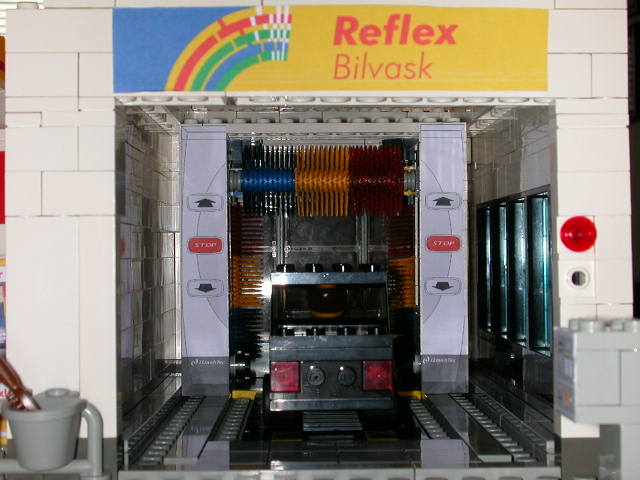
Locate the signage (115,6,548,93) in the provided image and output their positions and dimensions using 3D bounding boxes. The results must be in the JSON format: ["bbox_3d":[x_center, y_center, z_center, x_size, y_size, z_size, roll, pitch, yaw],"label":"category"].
[{"bbox_3d":[0.003,-0.041,0.257,0.095,0.018,0.002,0,-1,-1],"label":"signage"}]

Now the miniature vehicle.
[{"bbox_3d":[0.003,0.029,0.343,0.034,0.042,0.080,0,-1,-1],"label":"miniature vehicle"}]

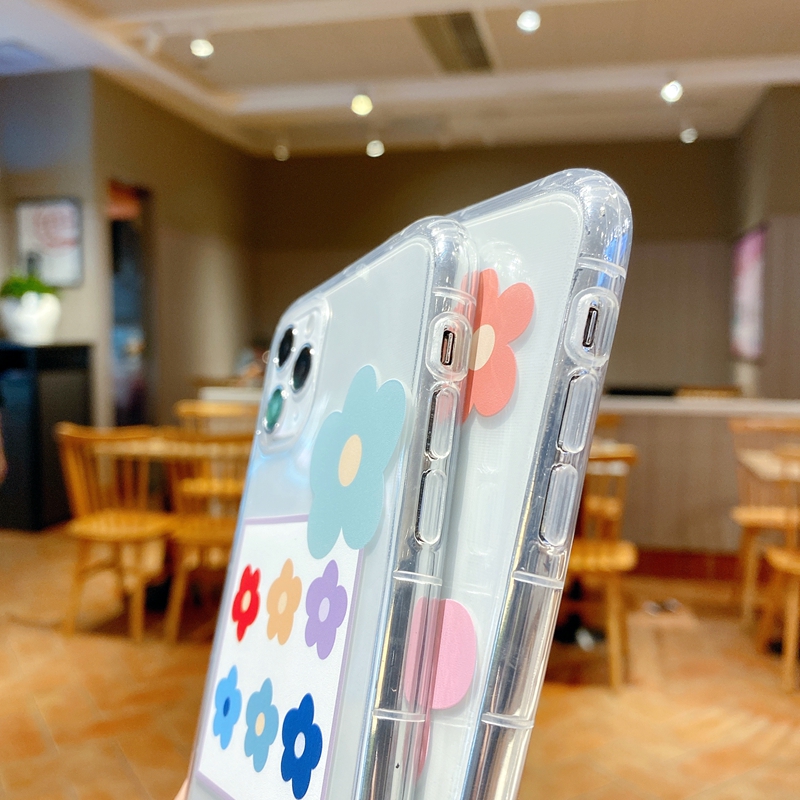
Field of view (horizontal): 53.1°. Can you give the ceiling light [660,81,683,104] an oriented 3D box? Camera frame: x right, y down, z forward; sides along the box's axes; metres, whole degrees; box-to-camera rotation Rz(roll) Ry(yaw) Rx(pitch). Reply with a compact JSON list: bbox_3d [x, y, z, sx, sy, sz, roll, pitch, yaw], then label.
[{"bbox_3d":[1.627,-1.843,4.802,0.125,0.135,0.125,3,6,19],"label":"ceiling light"}]

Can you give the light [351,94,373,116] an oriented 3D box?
[{"bbox_3d":[-0.249,-1.908,5.181,0.125,0.135,0.125,1,6,-3],"label":"light"}]

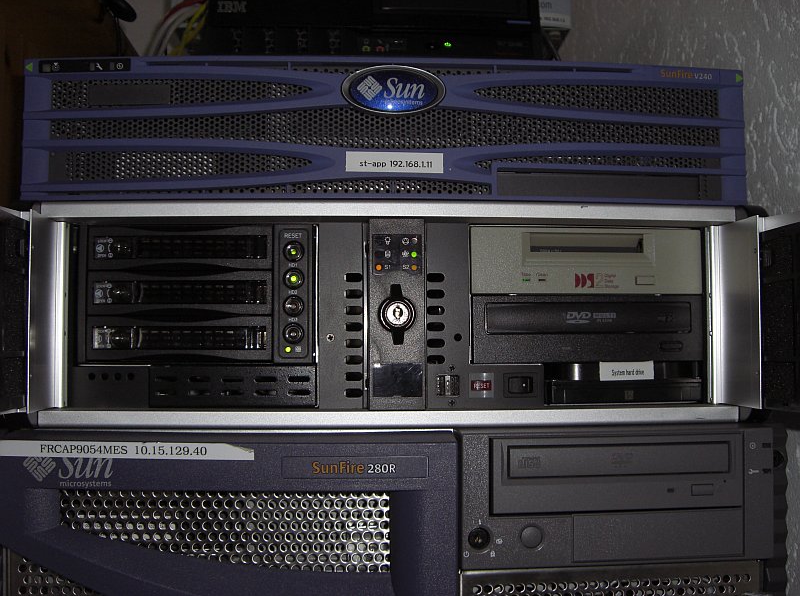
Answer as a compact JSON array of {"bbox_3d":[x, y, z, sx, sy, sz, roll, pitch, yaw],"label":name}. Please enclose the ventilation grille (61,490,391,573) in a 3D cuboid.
[{"bbox_3d":[-0.096,0.130,0.492,0.182,0.045,0.005,0,-3,-4],"label":"ventilation grille"}]

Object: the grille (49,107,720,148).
[{"bbox_3d":[-0.005,-0.105,0.543,0.415,0.025,0.007,0,-3,-3],"label":"grille"}]

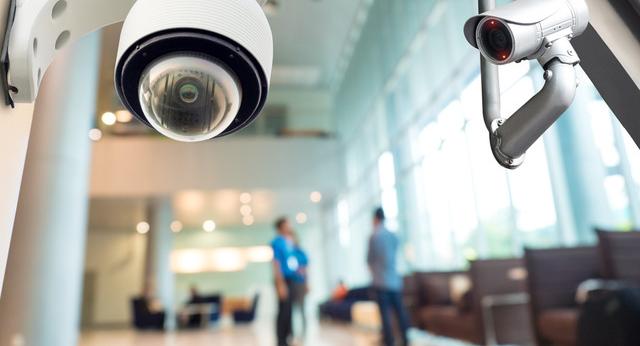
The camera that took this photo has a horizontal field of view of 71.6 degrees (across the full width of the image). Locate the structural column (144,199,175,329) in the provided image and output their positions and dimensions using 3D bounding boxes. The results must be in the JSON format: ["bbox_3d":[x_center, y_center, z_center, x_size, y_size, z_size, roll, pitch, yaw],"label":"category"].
[{"bbox_3d":[-4.347,2.460,12.220,0.700,3.360,0.700,-4,-14,0],"label":"structural column"}]

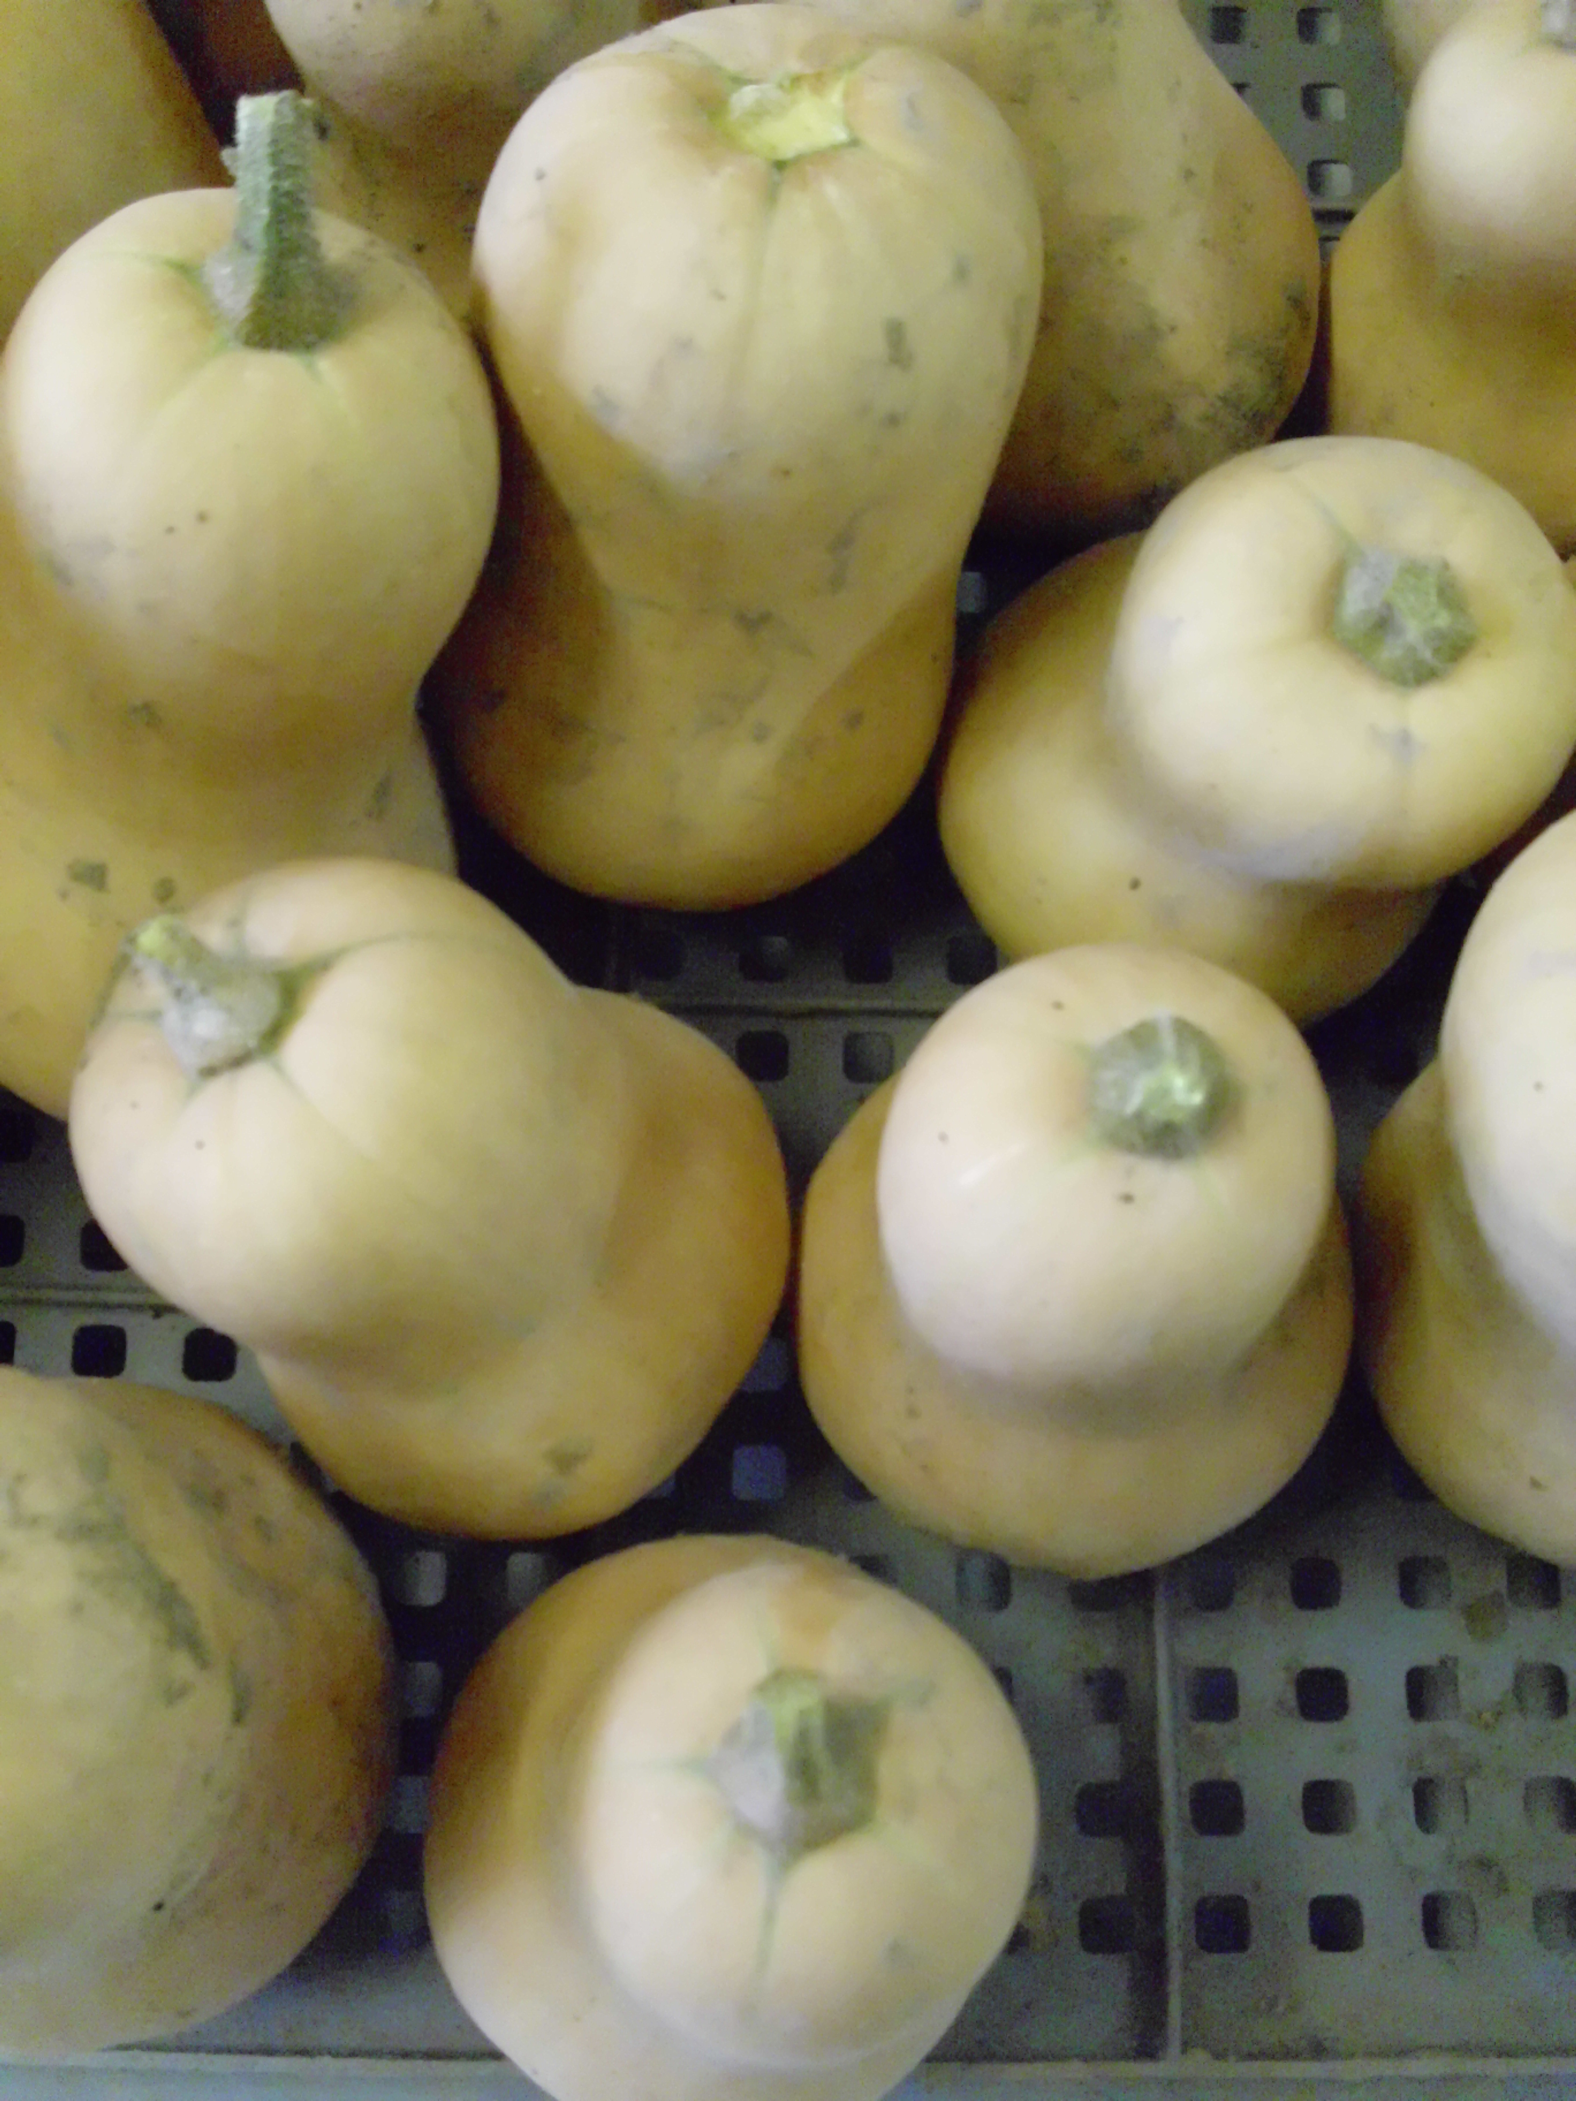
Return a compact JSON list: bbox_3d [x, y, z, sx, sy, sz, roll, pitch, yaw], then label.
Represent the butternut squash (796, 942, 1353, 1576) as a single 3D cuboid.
[{"bbox_3d":[0.052,0.033,0.374,0.107,0.175,0.107,0,69,3],"label":"butternut squash"}]

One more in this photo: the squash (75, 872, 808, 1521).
[{"bbox_3d":[-0.065,0.020,0.372,0.108,0.184,0.108,0,67,17],"label":"squash"}]

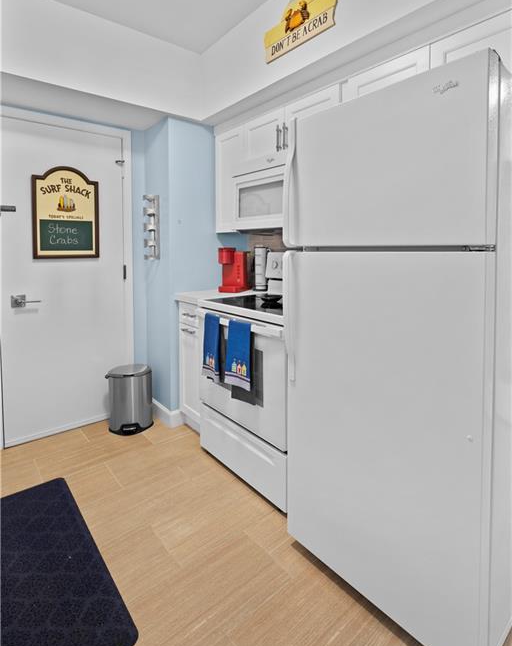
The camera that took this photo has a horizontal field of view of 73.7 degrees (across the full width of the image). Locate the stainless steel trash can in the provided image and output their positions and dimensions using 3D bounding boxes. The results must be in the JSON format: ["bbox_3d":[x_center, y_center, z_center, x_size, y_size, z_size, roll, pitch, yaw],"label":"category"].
[{"bbox_3d":[-0.902,0.540,2.463,0.324,0.428,0.251,-3,8,-19],"label":"stainless steel trash can"}]

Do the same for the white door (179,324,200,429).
[{"bbox_3d":[-0.438,0.333,2.305,0.036,0.616,0.293,-6,10,-38],"label":"white door"}]

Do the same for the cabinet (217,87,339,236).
[{"bbox_3d":[0.194,-0.978,2.259,0.344,0.710,1.165,-6,10,-38],"label":"cabinet"}]

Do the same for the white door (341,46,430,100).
[{"bbox_3d":[0.575,-1.016,1.564,0.025,0.280,0.440,-6,11,-40],"label":"white door"}]

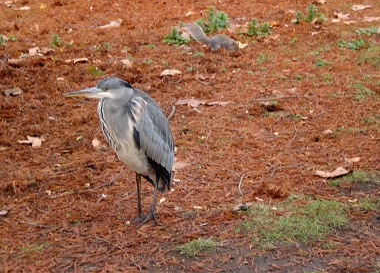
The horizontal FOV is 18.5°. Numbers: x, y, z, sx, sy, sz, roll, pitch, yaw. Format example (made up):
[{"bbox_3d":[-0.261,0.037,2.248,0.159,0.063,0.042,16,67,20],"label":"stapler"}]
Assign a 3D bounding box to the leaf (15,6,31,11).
[{"bbox_3d":[-1.359,-1.038,9.439,0.130,0.020,0.084,0,15,0],"label":"leaf"}]

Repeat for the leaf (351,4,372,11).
[{"bbox_3d":[1.422,-1.070,9.653,0.180,0.030,0.140,0,16,0],"label":"leaf"}]

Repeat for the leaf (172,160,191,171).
[{"bbox_3d":[-0.046,0.127,5.099,0.096,0.015,0.104,0,15,0],"label":"leaf"}]

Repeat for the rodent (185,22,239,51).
[{"bbox_3d":[0.147,-0.682,7.964,0.370,0.190,0.110,3,16,10],"label":"rodent"}]

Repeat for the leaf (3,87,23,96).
[{"bbox_3d":[-0.988,-0.251,6.480,0.111,0.030,0.121,0,15,0],"label":"leaf"}]

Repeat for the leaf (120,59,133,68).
[{"bbox_3d":[-0.404,-0.463,7.461,0.075,0.040,0.090,0,16,0],"label":"leaf"}]

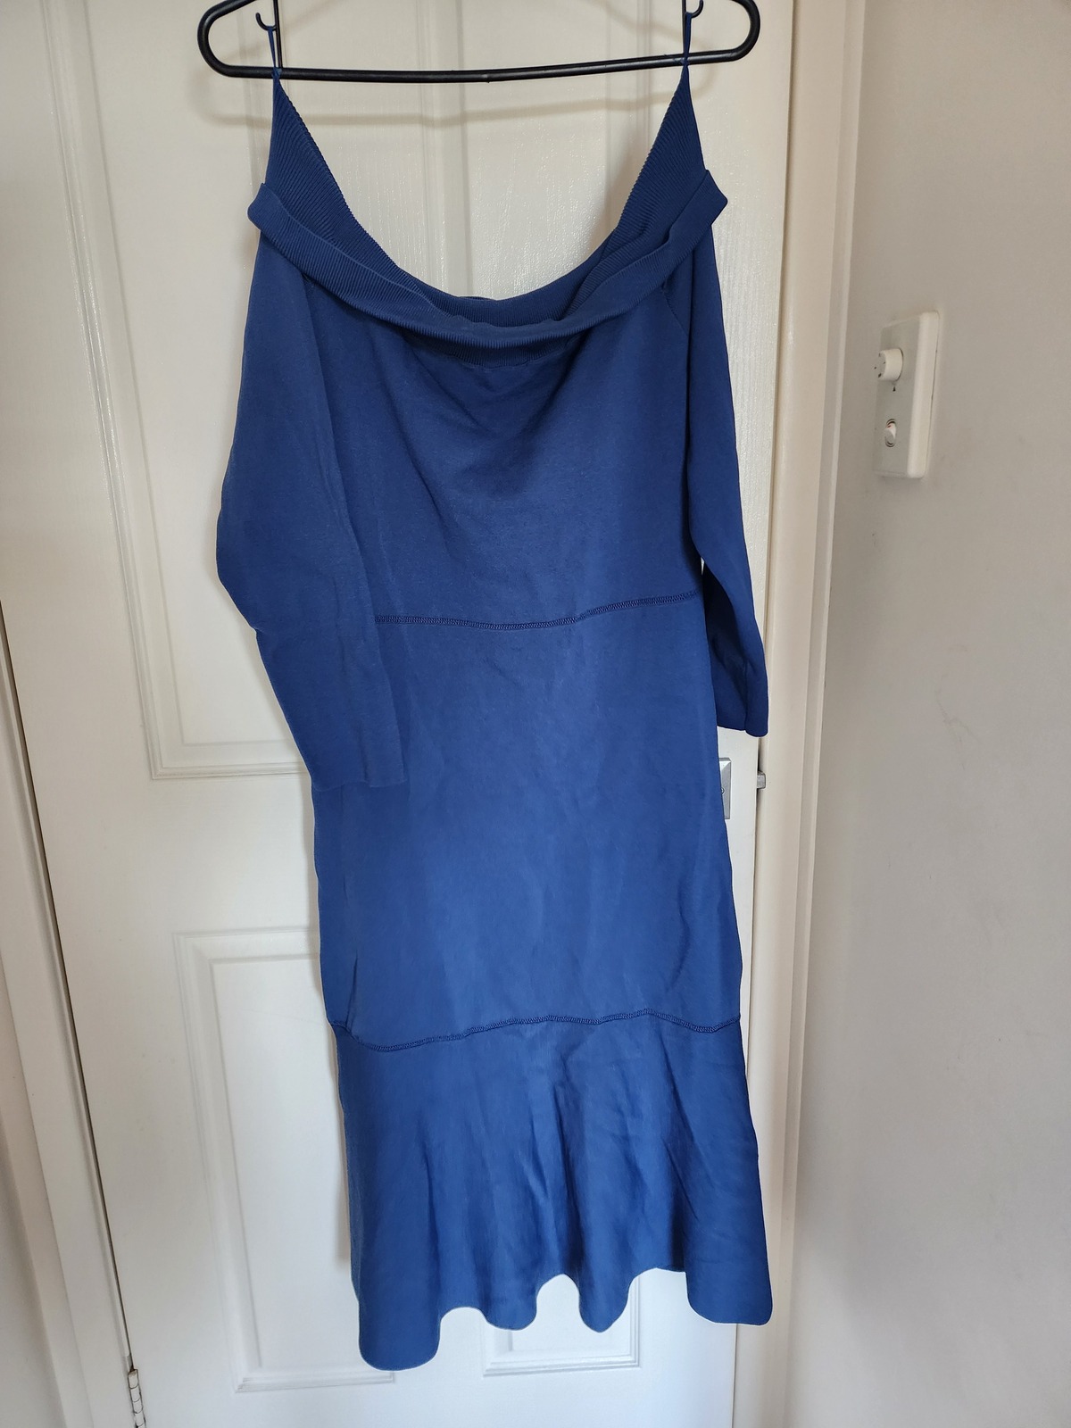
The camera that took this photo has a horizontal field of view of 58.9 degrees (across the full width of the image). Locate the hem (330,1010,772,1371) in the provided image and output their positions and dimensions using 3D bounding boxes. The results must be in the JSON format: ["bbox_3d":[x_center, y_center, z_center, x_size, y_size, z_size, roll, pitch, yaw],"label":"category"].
[{"bbox_3d":[0.029,0.490,1.012,0.465,0.385,0.120,-2,15,-2],"label":"hem"}]

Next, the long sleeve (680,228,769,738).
[{"bbox_3d":[0.174,-0.194,0.856,0.100,0.455,0.085,-2,15,-2],"label":"long sleeve"}]

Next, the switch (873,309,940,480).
[{"bbox_3d":[0.284,-0.249,0.753,0.028,0.116,0.075,-2,15,-2],"label":"switch"}]

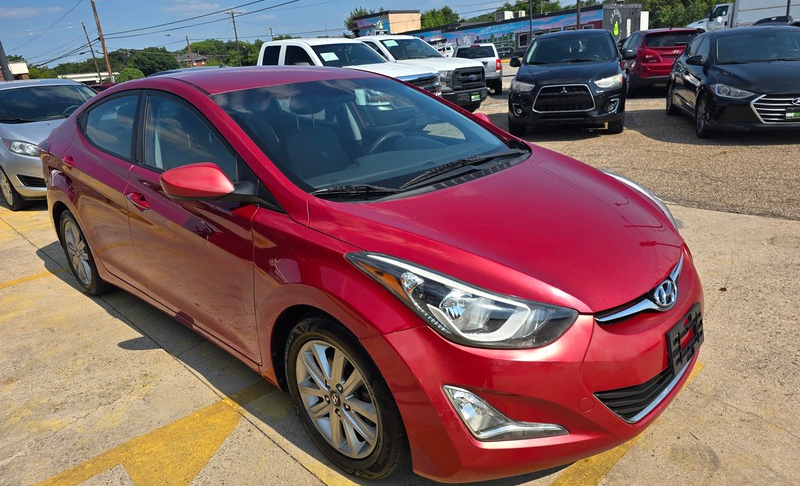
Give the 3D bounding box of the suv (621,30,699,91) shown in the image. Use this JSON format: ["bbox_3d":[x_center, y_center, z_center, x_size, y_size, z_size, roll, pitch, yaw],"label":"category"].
[{"bbox_3d":[7.170,-5.161,14.870,1.820,1.640,4.400,1,20,14],"label":"suv"}]

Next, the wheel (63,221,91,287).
[{"bbox_3d":[-2.148,0.039,3.711,0.445,0.445,0.190,14,25,41],"label":"wheel"}]

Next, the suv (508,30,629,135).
[{"bbox_3d":[3.068,-2.936,9.471,1.790,1.630,4.300,3,21,20],"label":"suv"}]

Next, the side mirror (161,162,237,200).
[{"bbox_3d":[-0.763,-0.229,2.020,0.170,0.160,0.220,14,25,41],"label":"side mirror"}]

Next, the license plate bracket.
[{"bbox_3d":[0.989,0.322,1.839,0.030,0.155,0.330,1,17,45],"label":"license plate bracket"}]

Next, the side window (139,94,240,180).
[{"bbox_3d":[-1.021,-0.519,2.510,1.000,0.410,0.070,14,3,41],"label":"side window"}]

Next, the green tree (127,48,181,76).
[{"bbox_3d":[-34.552,-24.377,76.096,7.800,6.800,7.800,-12,20,-21],"label":"green tree"}]

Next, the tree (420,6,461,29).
[{"bbox_3d":[4.693,-22.754,60.757,5.500,7.965,5.500,-3,18,6],"label":"tree"}]

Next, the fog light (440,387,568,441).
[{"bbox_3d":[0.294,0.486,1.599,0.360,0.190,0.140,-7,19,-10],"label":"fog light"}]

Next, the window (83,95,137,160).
[{"bbox_3d":[-1.713,-0.705,3.134,0.840,0.370,0.070,14,3,41],"label":"window"}]

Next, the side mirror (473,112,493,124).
[{"bbox_3d":[0.479,-0.730,3.267,0.170,0.160,0.220,14,25,41],"label":"side mirror"}]

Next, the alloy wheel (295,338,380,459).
[{"bbox_3d":[-0.187,0.547,1.973,0.445,0.445,0.170,14,24,41],"label":"alloy wheel"}]

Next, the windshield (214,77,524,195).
[{"bbox_3d":[-0.080,-0.583,2.602,1.440,0.130,1.020,-20,49,-44],"label":"windshield"}]

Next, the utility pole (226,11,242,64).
[{"bbox_3d":[-21.437,-25.078,70.775,2.200,10.380,0.350,-9,18,-14],"label":"utility pole"}]

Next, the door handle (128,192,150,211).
[{"bbox_3d":[-1.288,-0.206,2.614,0.230,0.075,0.055,14,25,41],"label":"door handle"}]

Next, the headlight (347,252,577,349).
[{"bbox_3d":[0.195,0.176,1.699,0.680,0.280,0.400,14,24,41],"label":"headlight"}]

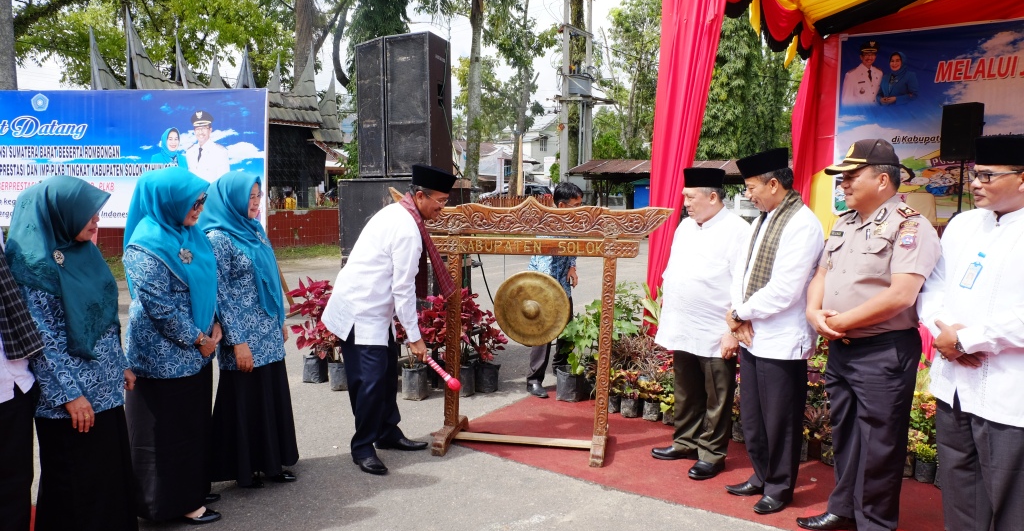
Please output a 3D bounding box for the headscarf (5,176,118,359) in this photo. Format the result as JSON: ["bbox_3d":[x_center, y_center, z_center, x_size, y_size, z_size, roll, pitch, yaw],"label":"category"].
[{"bbox_3d":[-1.847,0.014,2.816,0.375,0.751,0.426,1,4,19],"label":"headscarf"}]

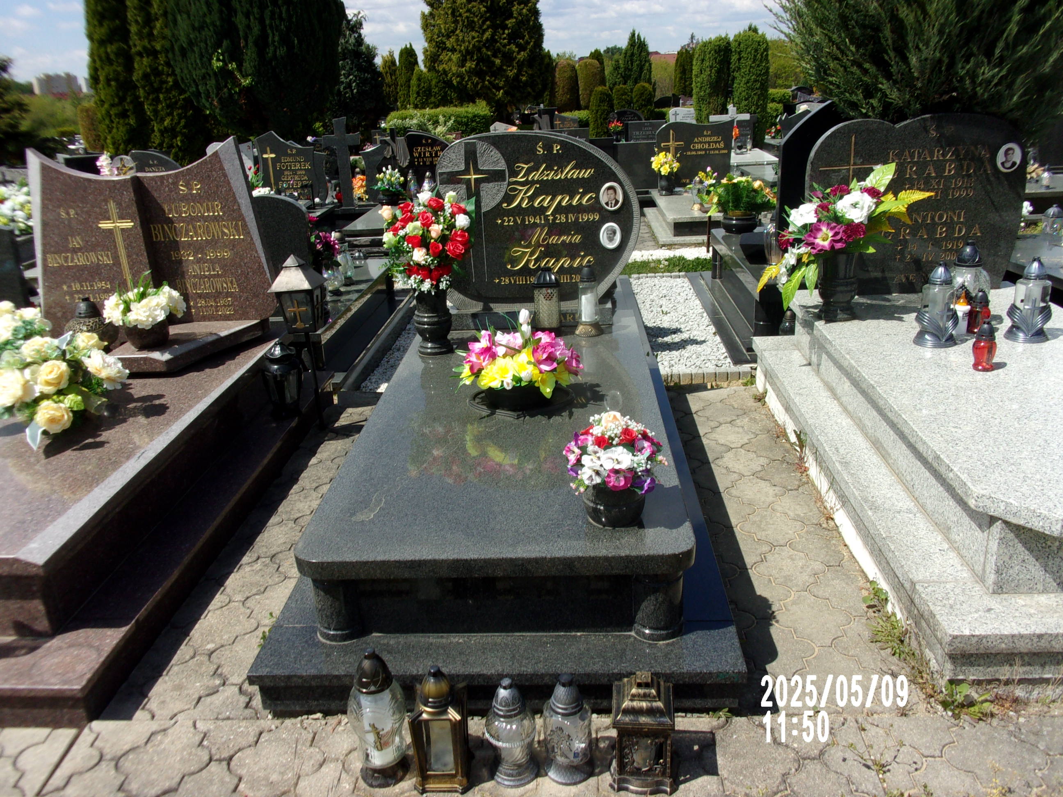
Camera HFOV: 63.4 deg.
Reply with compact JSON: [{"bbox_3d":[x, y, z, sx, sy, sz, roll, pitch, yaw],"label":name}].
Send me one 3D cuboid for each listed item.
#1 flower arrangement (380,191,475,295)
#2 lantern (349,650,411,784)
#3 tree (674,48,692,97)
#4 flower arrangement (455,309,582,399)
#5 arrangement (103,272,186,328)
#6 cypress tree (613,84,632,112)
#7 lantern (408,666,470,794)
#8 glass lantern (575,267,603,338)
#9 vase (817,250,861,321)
[{"bbox_3d":[-0.364,-0.551,3.017,0.332,0.374,0.310,-1,21,3],"label":"flower arrangement"},{"bbox_3d":[-0.303,0.623,1.704,0.118,0.294,0.118,-1,21,3],"label":"lantern"},{"bbox_3d":[4.393,-9.063,24.671,0.620,1.861,0.620,-1,21,3],"label":"tree"},{"bbox_3d":[-0.043,-0.169,2.932,0.430,0.275,0.270,-1,20,3],"label":"flower arrangement"},{"bbox_3d":[-1.603,-0.399,3.560,0.330,0.235,0.300,-1,21,3],"label":"arrangement"},{"bbox_3d":[1.837,-5.764,17.301,0.406,1.085,0.406,-1,21,3],"label":"cypress tree"},{"bbox_3d":[-0.191,0.669,1.798,0.120,0.285,0.120,-1,20,3],"label":"lantern"},{"bbox_3d":[0.243,-0.422,3.686,0.115,0.294,0.115,-1,20,3],"label":"glass lantern"},{"bbox_3d":[1.175,-0.433,3.289,0.155,0.252,0.155,-1,21,3],"label":"vase"}]

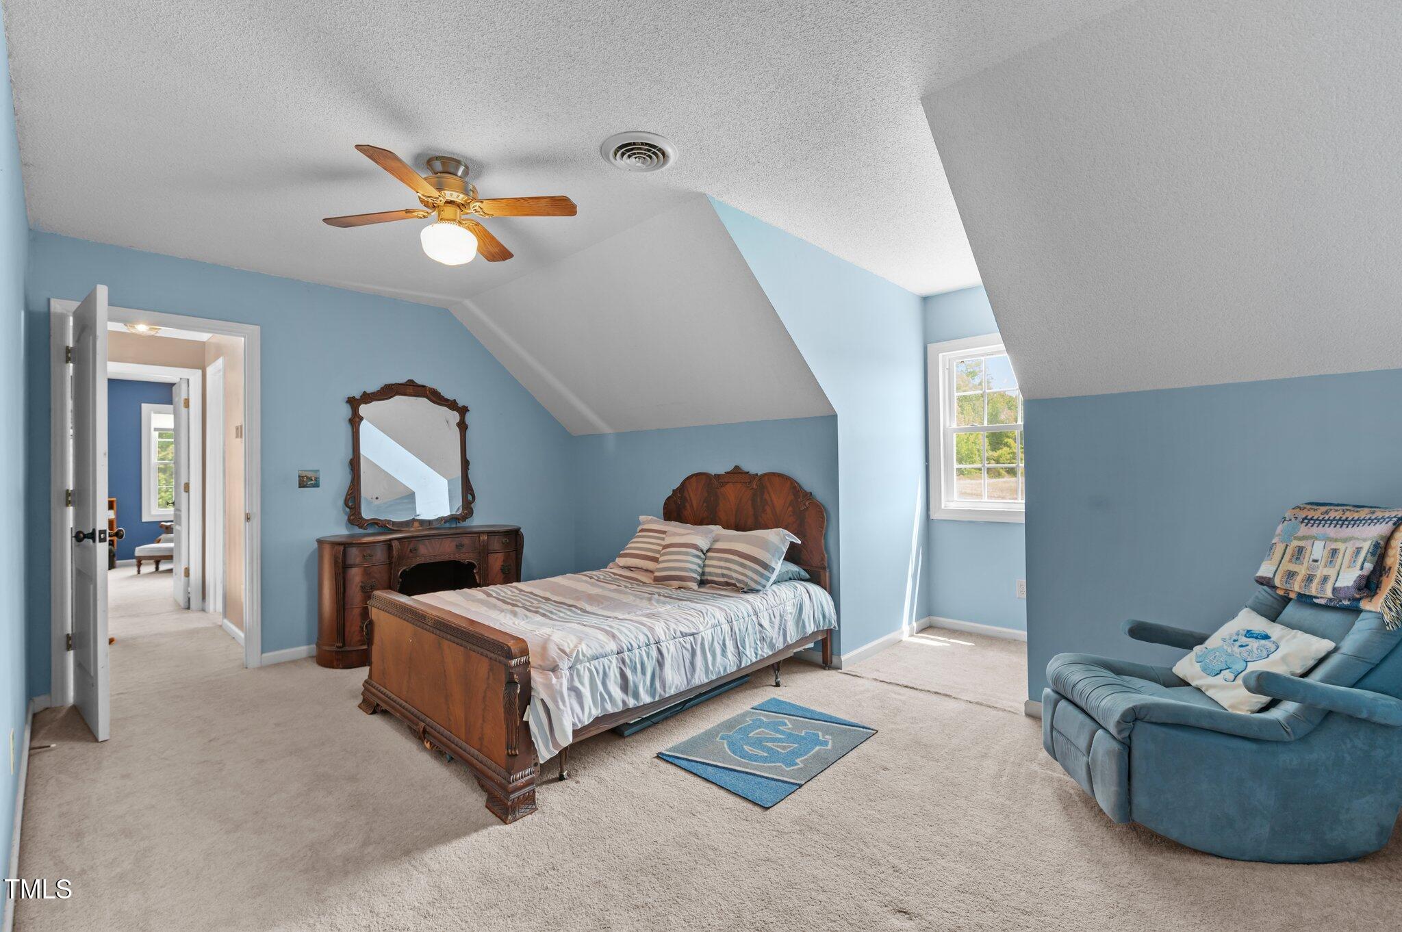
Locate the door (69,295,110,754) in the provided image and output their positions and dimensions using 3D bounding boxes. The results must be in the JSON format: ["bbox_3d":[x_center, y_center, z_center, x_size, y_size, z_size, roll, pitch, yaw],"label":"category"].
[{"bbox_3d":[-2.952,0.213,2.822,0.715,2.030,0.040,-1,-1,37],"label":"door"}]

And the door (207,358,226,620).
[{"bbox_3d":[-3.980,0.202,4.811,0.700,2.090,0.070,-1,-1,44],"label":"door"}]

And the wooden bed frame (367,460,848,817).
[{"bbox_3d":[-0.467,0.610,3.203,1.490,1.215,2.090,-1,-1,44],"label":"wooden bed frame"}]

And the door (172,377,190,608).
[{"bbox_3d":[-4.824,0.249,5.408,0.713,2.030,0.040,-1,-1,43],"label":"door"}]

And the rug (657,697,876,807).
[{"bbox_3d":[0.305,1.201,2.538,0.580,0.010,0.820,-1,-1,44],"label":"rug"}]

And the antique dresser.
[{"bbox_3d":[-1.872,0.849,4.030,0.490,0.775,1.260,-1,-1,44],"label":"antique dresser"}]

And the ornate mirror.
[{"bbox_3d":[-2.049,-0.075,4.194,0.060,1.080,0.890,-1,-1,44],"label":"ornate mirror"}]

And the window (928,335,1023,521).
[{"bbox_3d":[2.093,-0.270,4.093,0.970,1.320,0.100,-1,-1,43],"label":"window"}]

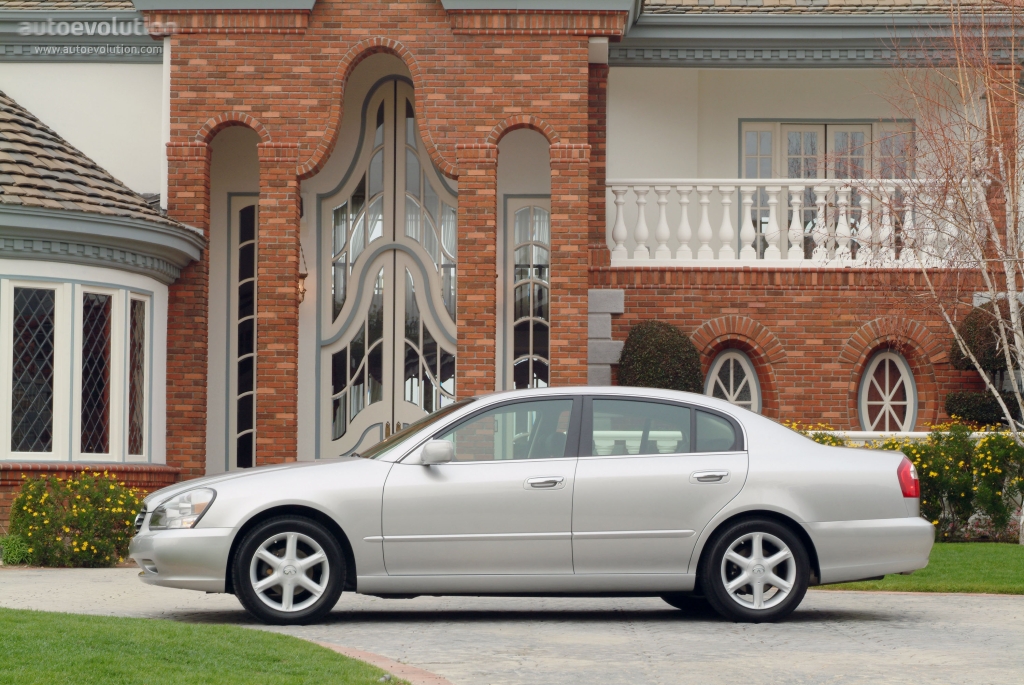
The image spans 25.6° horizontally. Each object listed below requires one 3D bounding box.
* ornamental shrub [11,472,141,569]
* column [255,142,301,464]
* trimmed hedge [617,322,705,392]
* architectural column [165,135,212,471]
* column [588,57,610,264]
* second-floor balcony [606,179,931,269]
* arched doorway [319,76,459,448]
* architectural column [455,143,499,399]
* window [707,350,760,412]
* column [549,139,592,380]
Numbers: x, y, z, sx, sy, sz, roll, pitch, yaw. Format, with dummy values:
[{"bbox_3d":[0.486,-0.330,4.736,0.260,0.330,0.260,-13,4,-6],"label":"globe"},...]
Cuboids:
[{"bbox_3d":[-4.140,1.705,21.894,1.316,0.914,0.850,0,-3,2],"label":"ornamental shrub"},{"bbox_3d":[-2.514,0.100,24.320,0.442,4.485,0.420,0,-3,2],"label":"column"},{"bbox_3d":[1.594,0.227,24.306,0.901,0.872,0.850,0,-3,2],"label":"trimmed hedge"},{"bbox_3d":[-3.494,0.092,24.350,0.432,4.494,0.420,0,-3,2],"label":"architectural column"},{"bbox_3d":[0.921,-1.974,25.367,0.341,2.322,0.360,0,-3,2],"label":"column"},{"bbox_3d":[3.126,-1.324,25.232,4.154,1.011,0.200,0,-3,2],"label":"second-floor balcony"},{"bbox_3d":[-1.355,-0.358,25.957,1.786,5.413,0.200,0,-3,2],"label":"arched doorway"},{"bbox_3d":[-0.377,0.113,24.256,0.424,4.477,0.420,0,-3,2],"label":"architectural column"},{"bbox_3d":[2.463,0.672,25.140,0.628,1.204,0.120,0,-3,2],"label":"window"},{"bbox_3d":[0.627,0.119,24.226,0.428,4.473,0.420,0,-3,2],"label":"column"}]

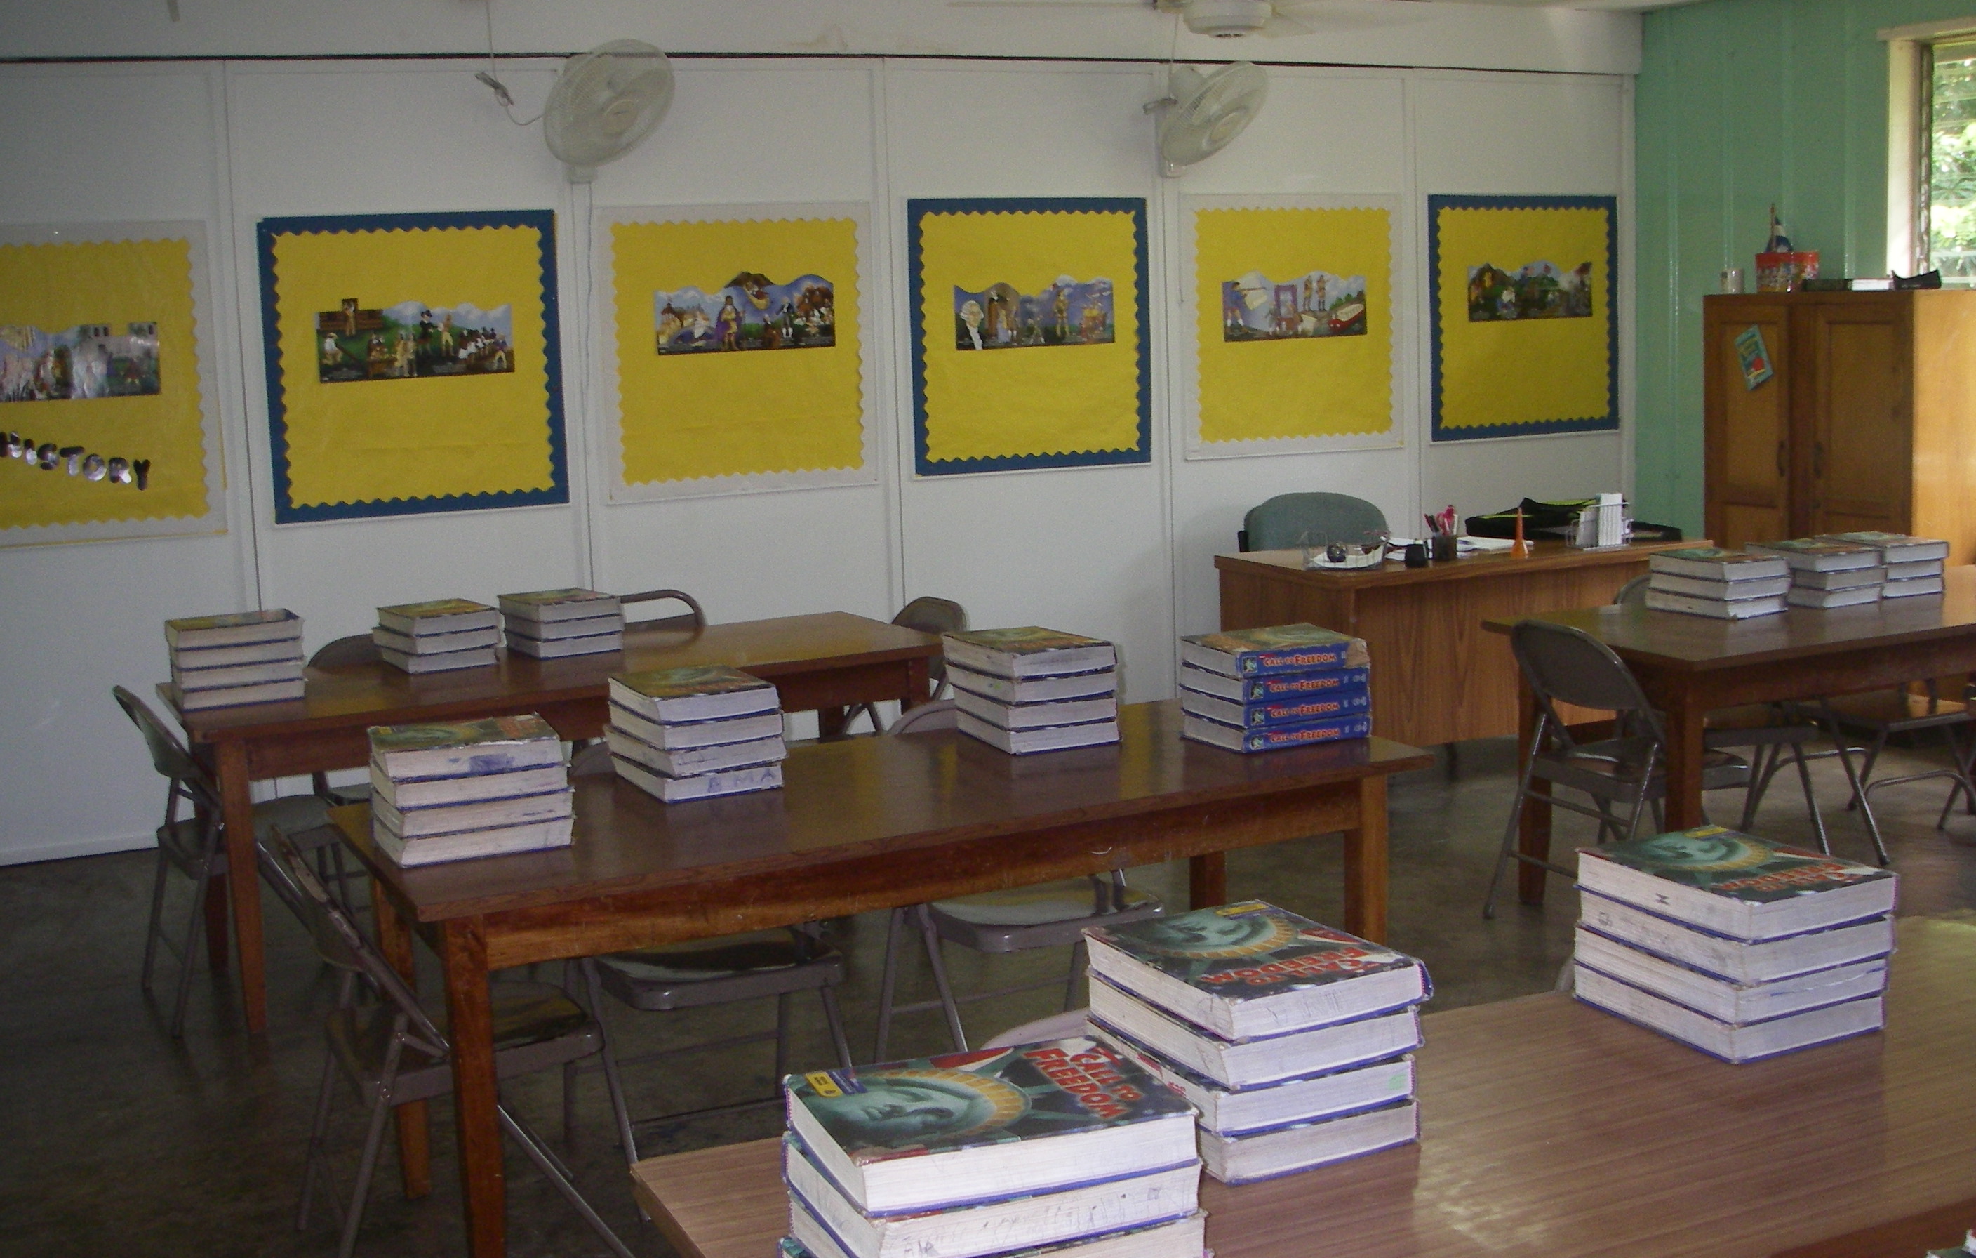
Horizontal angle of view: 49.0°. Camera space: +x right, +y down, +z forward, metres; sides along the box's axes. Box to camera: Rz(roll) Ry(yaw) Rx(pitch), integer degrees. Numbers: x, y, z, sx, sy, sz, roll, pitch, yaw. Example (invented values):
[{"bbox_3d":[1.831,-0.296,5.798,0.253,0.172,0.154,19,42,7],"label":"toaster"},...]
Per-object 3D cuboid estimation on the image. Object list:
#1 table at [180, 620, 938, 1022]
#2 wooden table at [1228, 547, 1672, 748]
[{"bbox_3d":[-1.068,0.448,5.441,1.822,0.727,0.690,-6,9,-27],"label":"table"},{"bbox_3d":[1.548,0.114,6.984,1.453,0.760,0.700,-6,9,-25],"label":"wooden table"}]

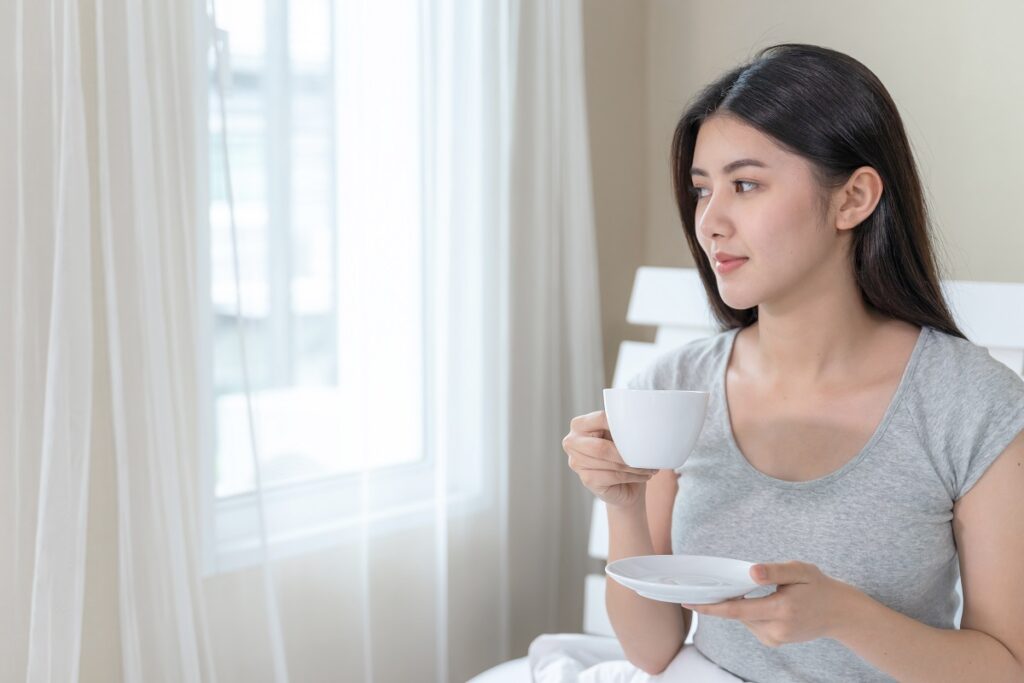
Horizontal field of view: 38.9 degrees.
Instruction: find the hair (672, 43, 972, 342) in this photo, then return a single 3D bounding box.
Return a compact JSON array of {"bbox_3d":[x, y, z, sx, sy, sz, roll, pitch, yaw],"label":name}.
[{"bbox_3d":[0.294,-0.129,1.355,0.255,0.300,0.200,-1,3,-30],"label":"hair"}]

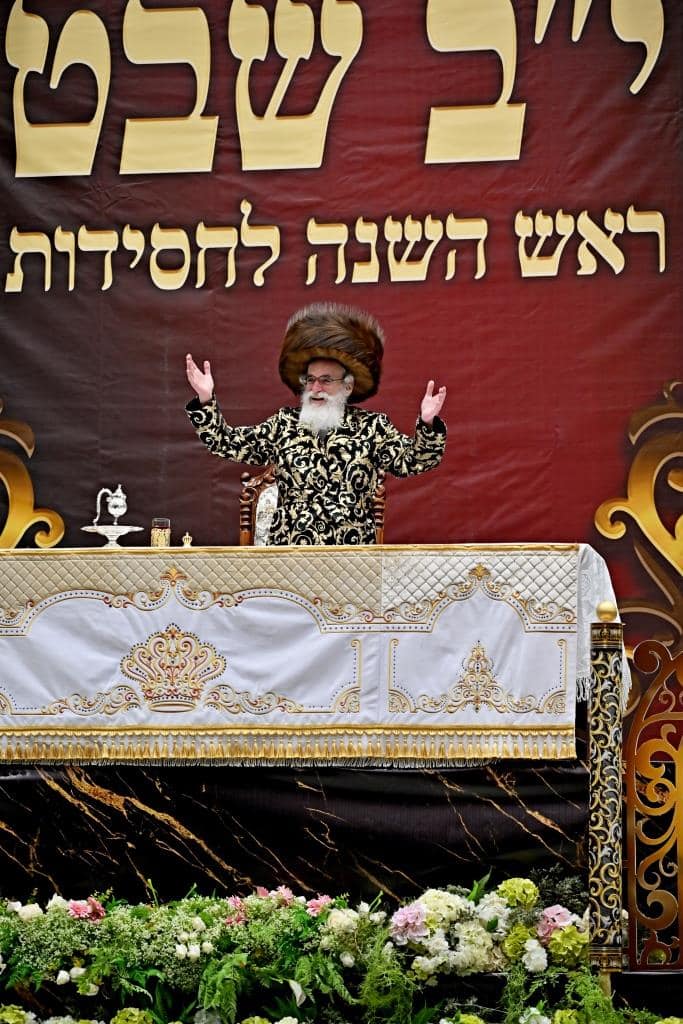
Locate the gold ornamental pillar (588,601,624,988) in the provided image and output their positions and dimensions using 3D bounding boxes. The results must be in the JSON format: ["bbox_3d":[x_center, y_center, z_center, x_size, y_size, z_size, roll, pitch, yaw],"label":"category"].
[{"bbox_3d":[0.850,0.908,10.970,0.107,1.250,0.107,-1,-6,9],"label":"gold ornamental pillar"}]

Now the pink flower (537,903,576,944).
[{"bbox_3d":[0.691,1.332,11.021,0.120,0.130,0.100,0,-5,0],"label":"pink flower"}]

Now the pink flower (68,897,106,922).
[{"bbox_3d":[-0.845,1.308,11.261,0.120,0.080,0.075,0,-5,0],"label":"pink flower"}]

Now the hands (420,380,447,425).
[{"bbox_3d":[0.329,-0.391,12.200,0.085,0.155,0.080,3,-6,21],"label":"hands"}]

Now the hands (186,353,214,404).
[{"bbox_3d":[-0.504,-0.477,12.200,0.085,0.180,0.080,-13,-6,-20],"label":"hands"}]

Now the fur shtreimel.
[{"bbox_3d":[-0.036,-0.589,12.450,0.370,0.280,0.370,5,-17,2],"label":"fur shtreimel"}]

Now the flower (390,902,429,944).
[{"bbox_3d":[0.218,1.338,11.096,0.128,0.135,0.110,0,-5,0],"label":"flower"}]

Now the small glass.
[{"bbox_3d":[-0.620,0.072,11.700,0.068,0.108,0.068,0,-5,0],"label":"small glass"}]

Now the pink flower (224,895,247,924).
[{"bbox_3d":[-0.347,1.302,11.184,0.070,0.095,0.060,0,-5,0],"label":"pink flower"}]

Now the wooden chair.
[{"bbox_3d":[-0.152,0.357,12.394,0.580,1.200,0.620,-1,-6,9],"label":"wooden chair"}]

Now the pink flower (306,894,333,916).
[{"bbox_3d":[-0.072,1.284,11.141,0.082,0.072,0.065,0,-5,0],"label":"pink flower"}]

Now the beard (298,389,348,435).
[{"bbox_3d":[-0.065,-0.362,12.300,0.165,0.165,0.120,-2,-6,22],"label":"beard"}]

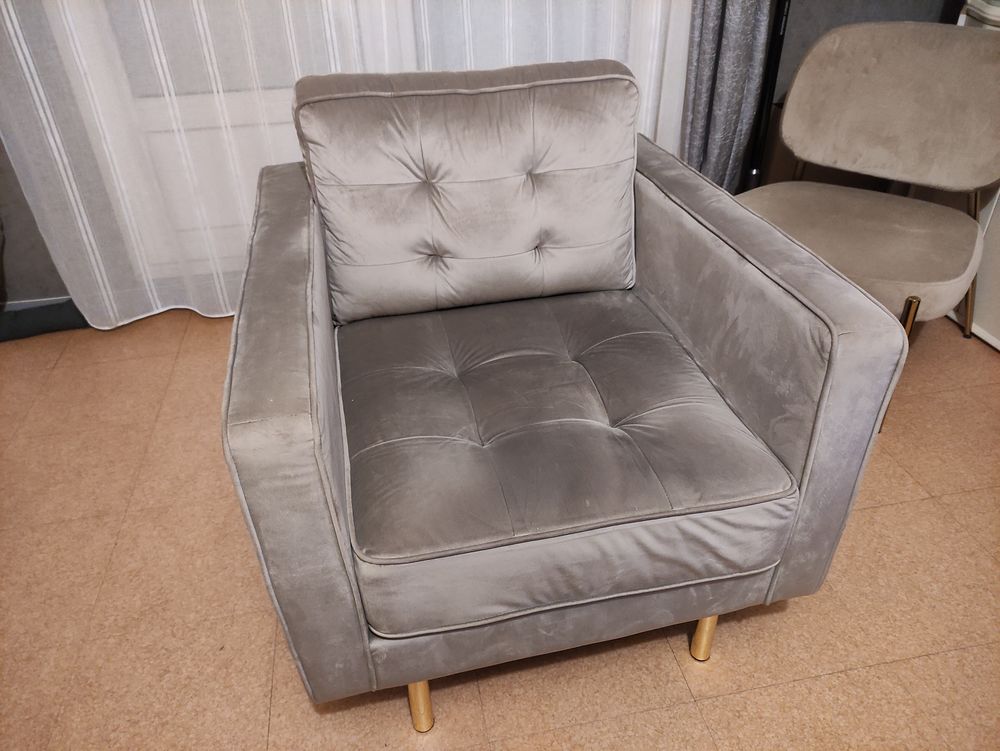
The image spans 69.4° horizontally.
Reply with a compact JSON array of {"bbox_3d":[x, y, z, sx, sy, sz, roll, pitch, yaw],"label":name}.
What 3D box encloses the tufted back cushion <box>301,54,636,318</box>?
[{"bbox_3d":[-0.047,-0.336,1.333,0.581,0.400,0.146,-8,27,-10],"label":"tufted back cushion"}]

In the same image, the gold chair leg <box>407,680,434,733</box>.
[{"bbox_3d":[-0.120,0.467,1.065,0.032,0.173,0.032,-8,34,-10],"label":"gold chair leg"}]

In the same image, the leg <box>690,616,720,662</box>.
[{"bbox_3d":[0.335,0.393,1.155,0.032,0.173,0.032,-8,34,-10],"label":"leg"}]

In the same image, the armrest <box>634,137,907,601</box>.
[{"bbox_3d":[0.348,-0.087,1.303,0.094,0.462,0.851,-8,34,-10],"label":"armrest"}]

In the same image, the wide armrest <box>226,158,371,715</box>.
[{"bbox_3d":[-0.315,0.011,1.187,0.092,0.462,0.851,-8,34,-10],"label":"wide armrest"}]

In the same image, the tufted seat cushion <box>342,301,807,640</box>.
[{"bbox_3d":[0.029,0.037,1.215,0.585,0.150,0.747,-8,34,-10],"label":"tufted seat cushion"}]

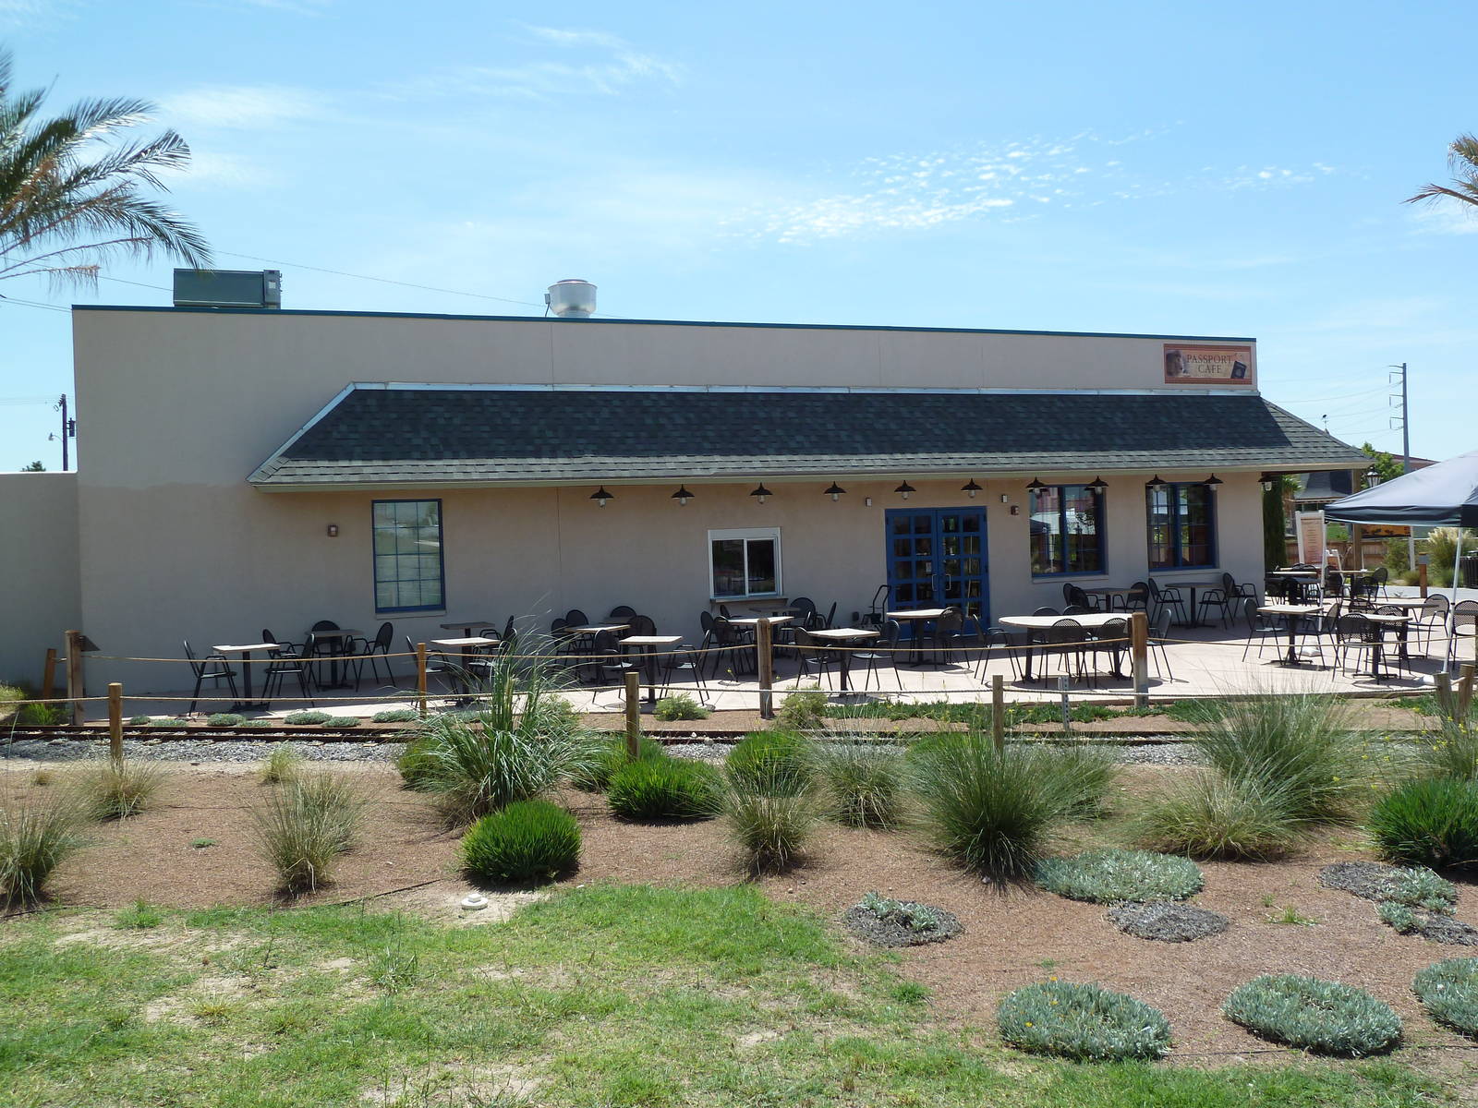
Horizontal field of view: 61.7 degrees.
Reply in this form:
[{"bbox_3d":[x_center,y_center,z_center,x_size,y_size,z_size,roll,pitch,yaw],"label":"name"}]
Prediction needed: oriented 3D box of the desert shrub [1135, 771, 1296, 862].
[{"bbox_3d":[2.622,1.422,6.816,0.890,0.440,0.840,-2,1,21],"label":"desert shrub"}]

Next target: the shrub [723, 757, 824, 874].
[{"bbox_3d":[0.178,1.390,6.700,0.530,0.530,0.520,-2,1,0],"label":"shrub"}]

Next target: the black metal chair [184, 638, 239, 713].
[{"bbox_3d":[-6.366,1.461,14.943,0.600,0.860,0.530,-2,1,-19],"label":"black metal chair"}]

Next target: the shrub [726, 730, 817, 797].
[{"bbox_3d":[0.239,1.553,9.447,0.690,0.420,0.680,-2,1,1],"label":"shrub"}]

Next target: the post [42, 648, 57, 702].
[{"bbox_3d":[-9.083,1.654,16.300,0.105,0.800,0.105,5,1,-29],"label":"post"}]

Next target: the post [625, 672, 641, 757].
[{"bbox_3d":[-0.869,1.330,10.150,0.115,0.740,0.115,-2,1,0],"label":"post"}]

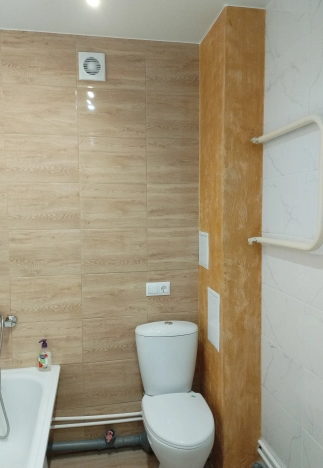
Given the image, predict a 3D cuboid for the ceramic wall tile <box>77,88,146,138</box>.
[{"bbox_3d":[-0.289,-0.709,2.082,0.402,0.272,0.009,-1,4,-12],"label":"ceramic wall tile"}]

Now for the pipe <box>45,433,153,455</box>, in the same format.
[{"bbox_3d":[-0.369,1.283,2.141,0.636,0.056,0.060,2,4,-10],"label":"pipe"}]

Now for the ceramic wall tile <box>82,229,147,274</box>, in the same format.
[{"bbox_3d":[-0.282,0.105,2.134,0.400,0.270,0.014,-1,4,-10],"label":"ceramic wall tile"}]

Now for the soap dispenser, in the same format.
[{"bbox_3d":[-0.676,0.705,2.034,0.074,0.188,0.050,1,4,16],"label":"soap dispenser"}]

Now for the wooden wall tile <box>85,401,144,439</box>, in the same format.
[{"bbox_3d":[-0.280,1.195,2.235,0.401,0.257,0.015,-1,4,-10],"label":"wooden wall tile"}]

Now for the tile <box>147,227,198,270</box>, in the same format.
[{"bbox_3d":[0.077,0.097,2.213,0.335,0.272,0.009,-1,4,-12],"label":"tile"}]

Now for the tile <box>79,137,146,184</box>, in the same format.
[{"bbox_3d":[-0.286,-0.438,2.096,0.400,0.270,0.014,-1,4,-10],"label":"tile"}]

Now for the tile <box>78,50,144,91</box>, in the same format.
[{"bbox_3d":[-0.293,-0.973,2.067,0.401,0.240,0.015,-1,4,-10],"label":"tile"}]

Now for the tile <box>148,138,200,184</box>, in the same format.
[{"bbox_3d":[0.070,-0.445,2.156,0.320,0.270,0.014,-1,4,-10],"label":"tile"}]

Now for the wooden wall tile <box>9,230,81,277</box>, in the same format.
[{"bbox_3d":[-0.678,0.112,2.067,0.400,0.270,0.014,-1,4,-10],"label":"wooden wall tile"}]

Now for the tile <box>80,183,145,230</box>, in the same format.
[{"bbox_3d":[-0.284,-0.167,2.115,0.400,0.270,0.014,-1,4,-10],"label":"tile"}]

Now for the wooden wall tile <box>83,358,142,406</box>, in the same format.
[{"bbox_3d":[-0.281,0.929,2.214,0.401,0.273,0.015,-1,4,-10],"label":"wooden wall tile"}]

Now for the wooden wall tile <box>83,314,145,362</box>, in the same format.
[{"bbox_3d":[-0.278,0.648,2.171,0.400,0.270,0.014,-1,4,-10],"label":"wooden wall tile"}]

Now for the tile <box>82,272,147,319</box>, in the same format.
[{"bbox_3d":[-0.284,0.381,2.172,0.401,0.273,0.015,-1,4,-10],"label":"tile"}]

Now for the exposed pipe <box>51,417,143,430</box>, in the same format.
[{"bbox_3d":[-0.393,1.166,2.168,0.589,0.024,0.024,-1,4,-10],"label":"exposed pipe"}]

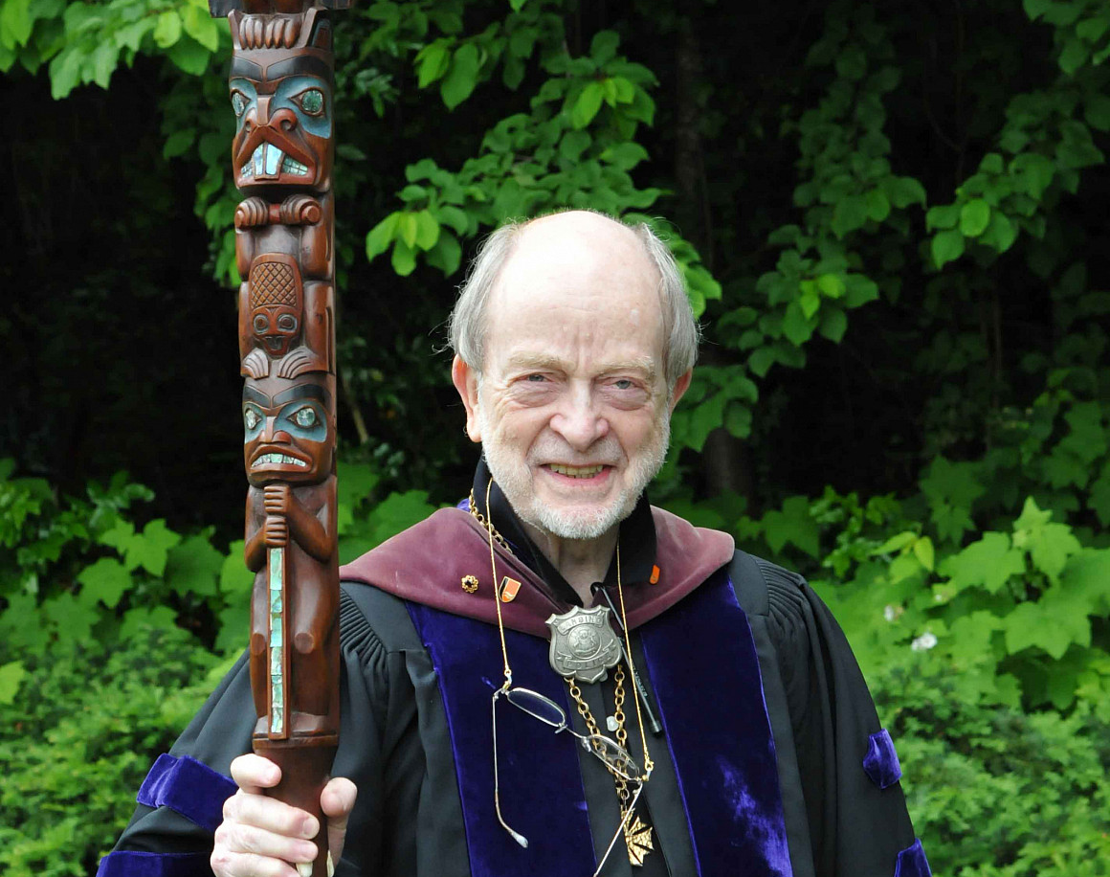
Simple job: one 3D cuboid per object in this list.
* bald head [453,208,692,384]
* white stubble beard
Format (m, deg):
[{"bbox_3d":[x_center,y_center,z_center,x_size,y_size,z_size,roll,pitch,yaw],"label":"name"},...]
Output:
[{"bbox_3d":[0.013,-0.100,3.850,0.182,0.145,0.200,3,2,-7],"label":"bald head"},{"bbox_3d":[0.015,0.019,3.800,0.138,0.117,0.100,3,2,-7],"label":"white stubble beard"}]

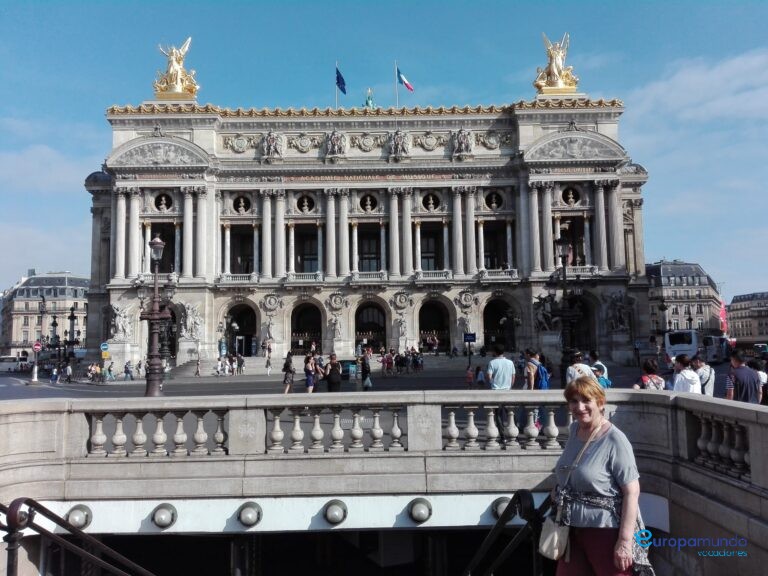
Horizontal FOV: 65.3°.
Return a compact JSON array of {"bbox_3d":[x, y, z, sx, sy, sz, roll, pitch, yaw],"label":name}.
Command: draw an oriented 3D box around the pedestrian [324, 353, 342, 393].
[{"bbox_3d":[-1.663,3.028,19.796,0.520,1.650,0.360,-1,-6,0],"label":"pedestrian"}]

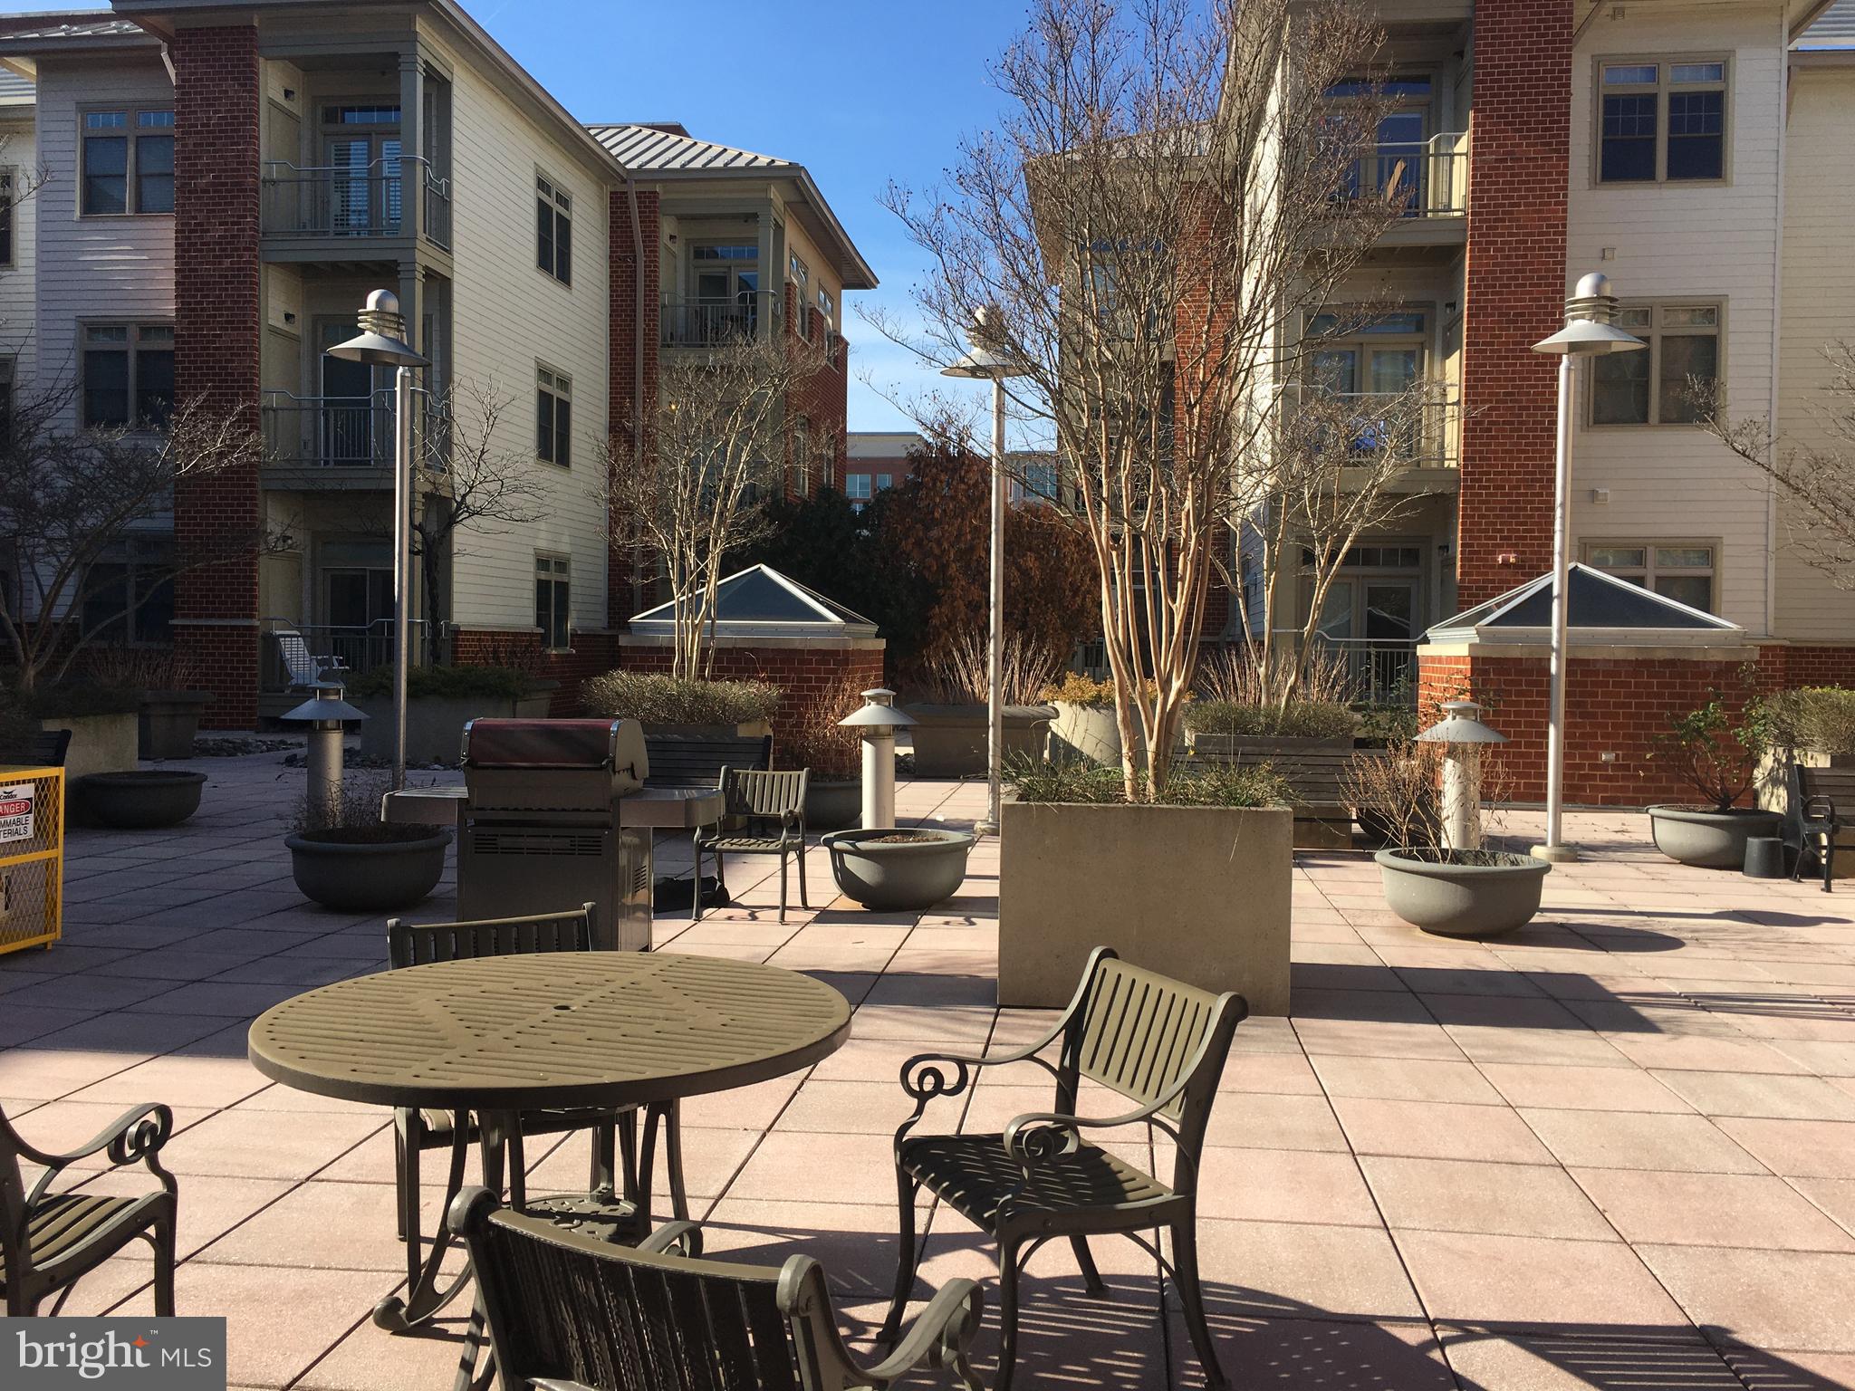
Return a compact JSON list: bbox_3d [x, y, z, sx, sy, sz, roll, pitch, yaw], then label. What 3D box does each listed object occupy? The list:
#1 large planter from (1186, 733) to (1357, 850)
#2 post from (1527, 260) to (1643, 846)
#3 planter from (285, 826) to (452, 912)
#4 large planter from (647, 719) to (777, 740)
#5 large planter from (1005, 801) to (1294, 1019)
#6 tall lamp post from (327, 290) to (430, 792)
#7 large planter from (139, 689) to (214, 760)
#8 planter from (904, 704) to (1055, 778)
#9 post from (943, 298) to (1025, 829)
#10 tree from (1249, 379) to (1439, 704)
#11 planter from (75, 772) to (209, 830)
[{"bbox_3d":[2.816,0.745,12.907,1.220,0.880,1.200,1,2,7],"label":"large planter"},{"bbox_3d":[4.875,-0.938,11.658,0.860,4.350,1.000,1,2,7],"label":"post"},{"bbox_3d":[-3.286,1.033,9.171,0.930,0.415,0.930,1,2,7],"label":"planter"},{"bbox_3d":[-2.143,0.677,13.809,1.220,0.880,1.200,1,2,7],"label":"large planter"},{"bbox_3d":[0.995,0.894,7.203,1.220,0.880,1.200,1,2,7],"label":"large planter"},{"bbox_3d":[-4.403,-1.059,12.591,0.860,4.380,1.000,1,2,7],"label":"tall lamp post"},{"bbox_3d":[-10.538,0.375,21.084,1.250,0.930,1.150,1,2,7],"label":"large planter"},{"bbox_3d":[0.712,0.547,19.176,1.850,0.880,1.050,1,2,7],"label":"planter"},{"bbox_3d":[0.522,-1.012,12.965,0.860,4.350,1.000,1,2,7],"label":"post"},{"bbox_3d":[3.397,-1.216,12.850,1.900,2.850,1.800,1,2,7],"label":"tree"},{"bbox_3d":[-6.592,0.893,13.045,0.960,0.415,0.960,1,2,7],"label":"planter"}]

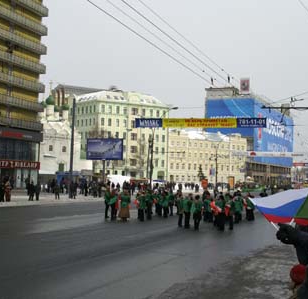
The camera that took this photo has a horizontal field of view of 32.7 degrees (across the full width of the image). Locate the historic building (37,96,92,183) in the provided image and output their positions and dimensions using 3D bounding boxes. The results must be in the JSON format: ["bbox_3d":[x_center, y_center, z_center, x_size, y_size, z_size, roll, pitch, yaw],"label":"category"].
[{"bbox_3d":[-19.214,-2.028,111.242,10.000,19.800,11.500,0,-3,27],"label":"historic building"}]

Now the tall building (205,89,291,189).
[{"bbox_3d":[44.508,-1.909,235.766,20.344,37.000,68.637,0,-3,27],"label":"tall building"}]

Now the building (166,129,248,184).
[{"bbox_3d":[14.405,3.508,180.173,32.048,18.300,14.000,4,-4,-30],"label":"building"}]

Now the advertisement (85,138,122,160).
[{"bbox_3d":[-7.315,0.029,78.602,6.200,3.160,0.400,0,-3,27],"label":"advertisement"}]

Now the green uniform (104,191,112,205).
[{"bbox_3d":[-2.528,2.627,28.696,0.470,0.760,0.330,-1,-4,45],"label":"green uniform"}]

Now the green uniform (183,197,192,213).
[{"bbox_3d":[1.684,2.731,25.893,0.460,0.780,0.300,0,-3,24],"label":"green uniform"}]

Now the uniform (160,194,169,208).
[{"bbox_3d":[0.656,3.250,32.773,0.500,0.800,0.310,0,-3,26],"label":"uniform"}]

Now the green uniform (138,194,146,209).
[{"bbox_3d":[-0.689,2.930,29.383,0.480,0.760,0.310,0,-3,24],"label":"green uniform"}]

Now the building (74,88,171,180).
[{"bbox_3d":[-11.323,-3.089,162.828,25.113,28.000,18.000,4,-4,-34],"label":"building"}]

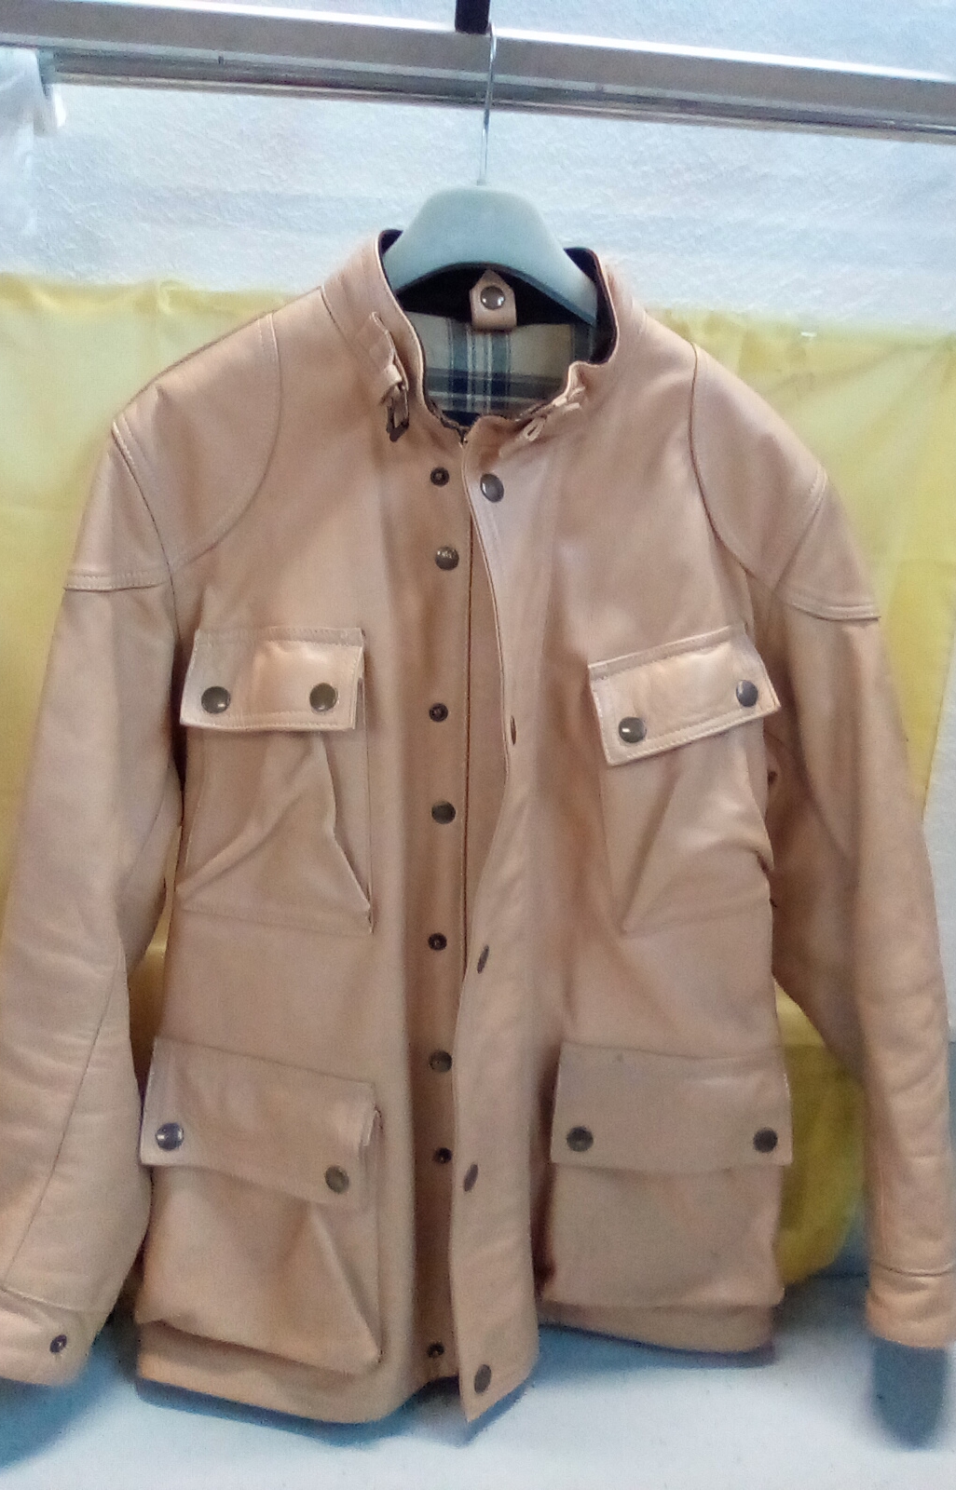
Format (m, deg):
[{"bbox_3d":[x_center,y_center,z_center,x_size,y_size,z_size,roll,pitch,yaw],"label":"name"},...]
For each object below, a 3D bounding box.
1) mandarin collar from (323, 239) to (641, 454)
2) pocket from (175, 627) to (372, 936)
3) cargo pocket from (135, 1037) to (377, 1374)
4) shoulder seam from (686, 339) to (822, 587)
[{"bbox_3d":[0.003,-0.270,0.805,0.195,0.135,0.140,2,11,-2],"label":"mandarin collar"},{"bbox_3d":[-0.135,0.024,0.795,0.133,0.195,0.035,5,11,13],"label":"pocket"},{"bbox_3d":[-0.155,0.324,0.850,0.178,0.215,0.045,5,11,15],"label":"cargo pocket"},{"bbox_3d":[0.189,-0.187,0.815,0.090,0.160,0.085,-1,11,-15],"label":"shoulder seam"}]

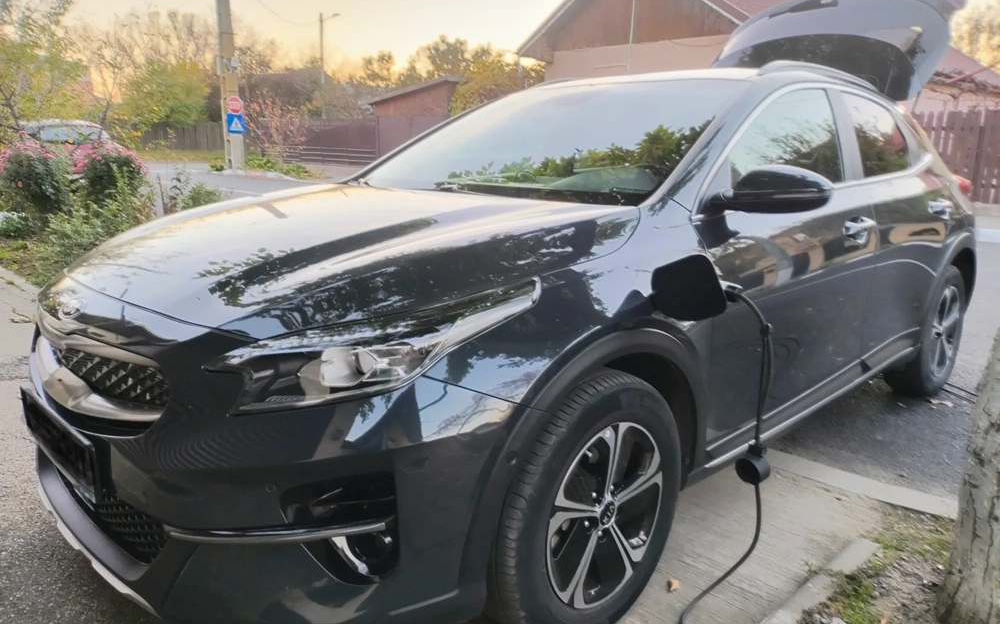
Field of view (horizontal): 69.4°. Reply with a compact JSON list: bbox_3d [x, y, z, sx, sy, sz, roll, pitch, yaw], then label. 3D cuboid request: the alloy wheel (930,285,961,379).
[{"bbox_3d":[2.096,0.085,3.538,0.437,0.437,0.170,-11,16,-43],"label":"alloy wheel"}]

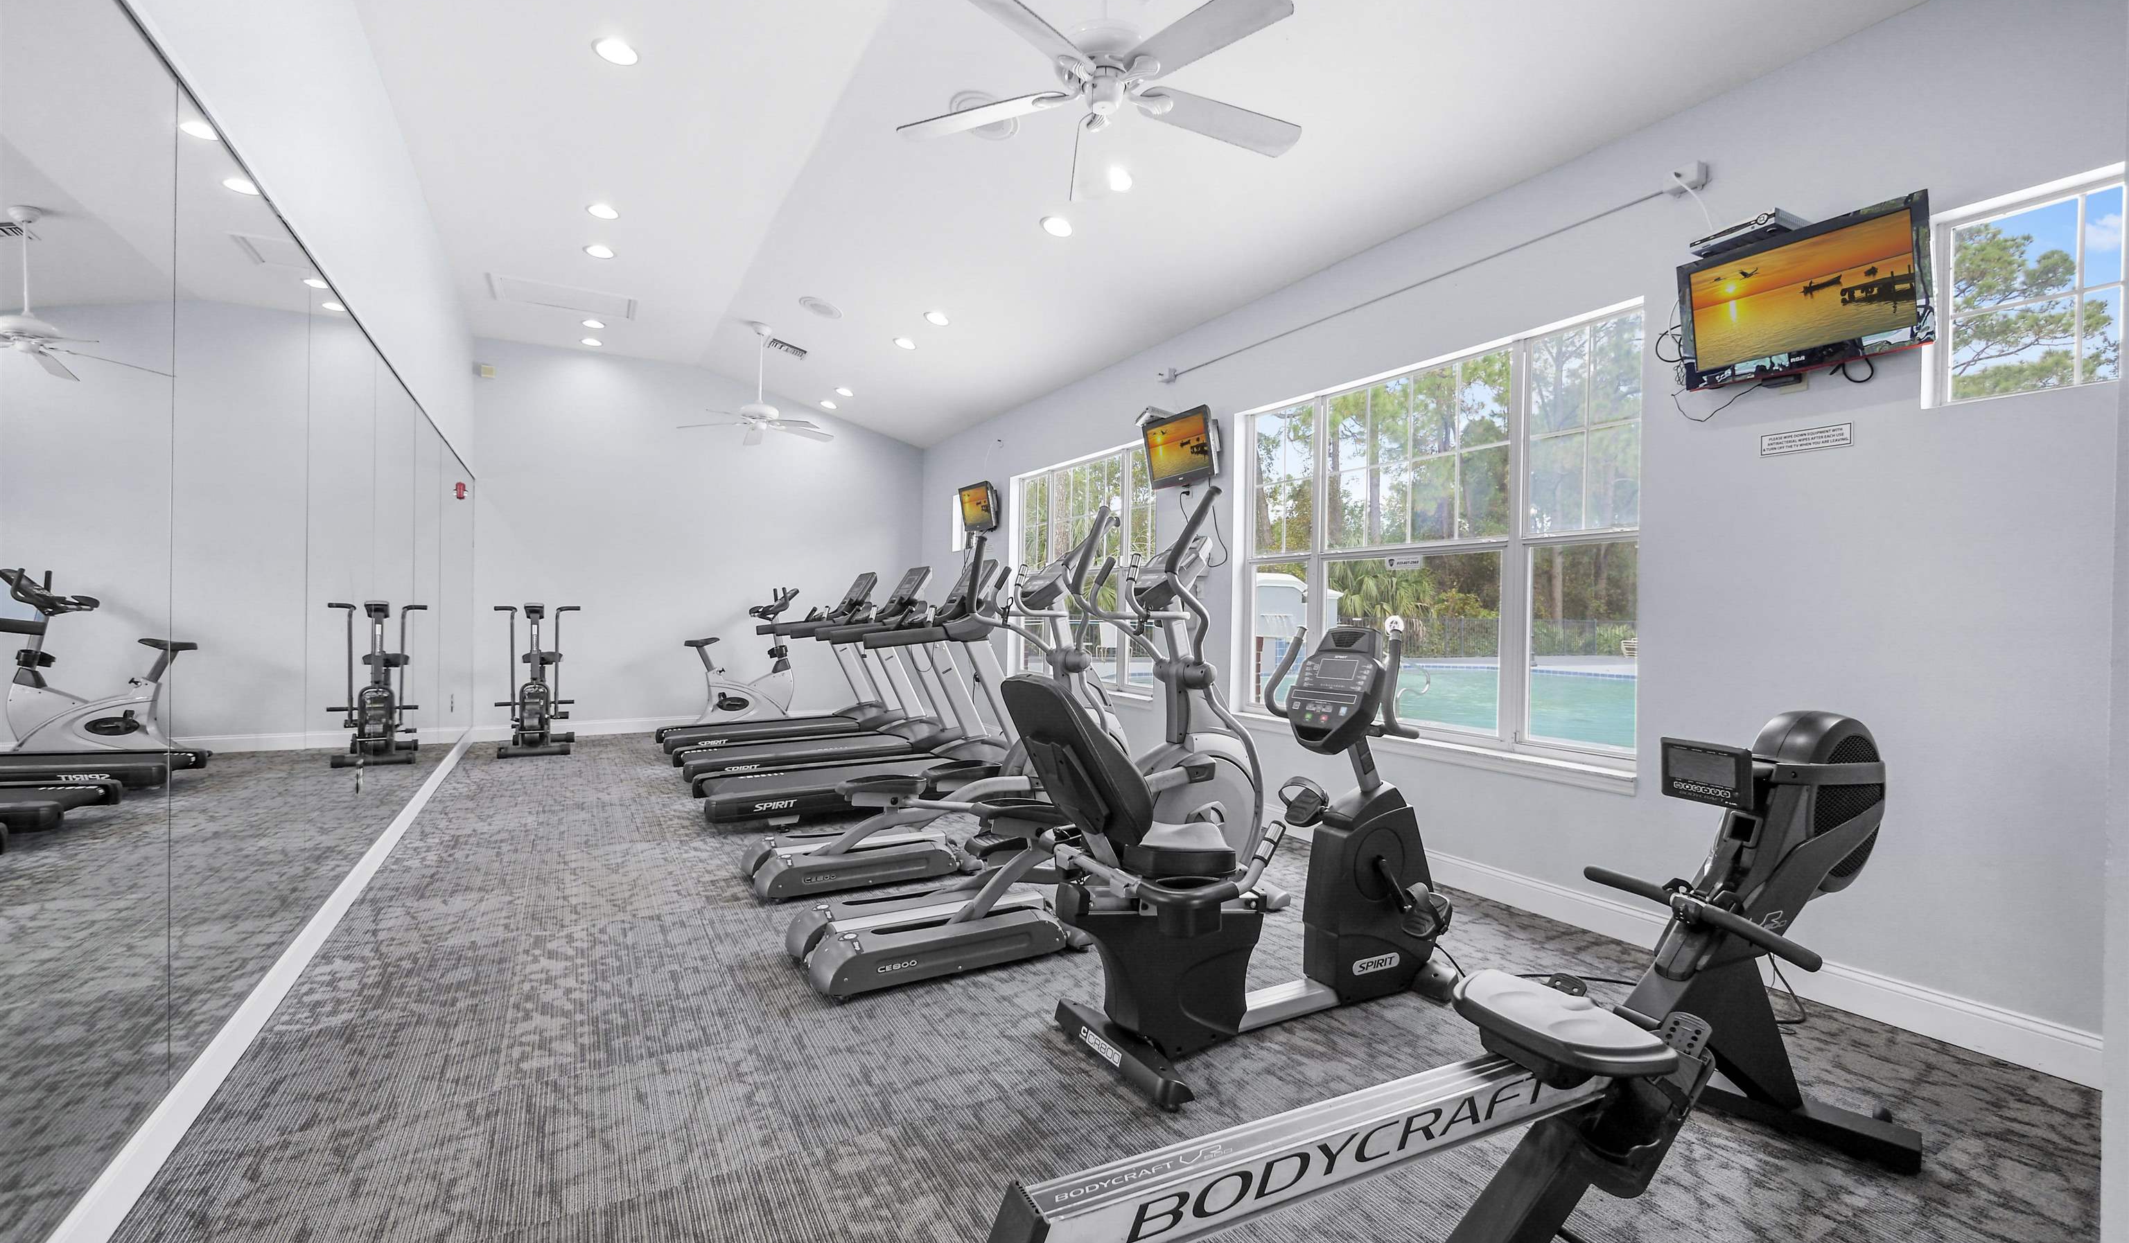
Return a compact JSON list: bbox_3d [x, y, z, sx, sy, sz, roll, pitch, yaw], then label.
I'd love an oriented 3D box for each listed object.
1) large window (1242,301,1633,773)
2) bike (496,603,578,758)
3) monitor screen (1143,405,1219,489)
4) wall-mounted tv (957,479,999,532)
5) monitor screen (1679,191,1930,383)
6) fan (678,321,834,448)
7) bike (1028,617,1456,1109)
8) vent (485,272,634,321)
[{"bbox_3d":[1.696,-0.359,4.365,0.110,1.823,2.282,1,0,-30],"label":"large window"},{"bbox_3d":[-4.512,0.476,7.370,0.645,1.265,1.116,1,0,-22],"label":"bike"},{"bbox_3d":[0.790,-1.143,5.701,0.100,0.440,0.660,-12,7,-29],"label":"monitor screen"},{"bbox_3d":[-0.820,-1.119,8.489,0.100,0.440,0.660,-12,7,-30],"label":"wall-mounted tv"},{"bbox_3d":[2.437,-1.056,2.845,0.100,0.440,0.660,-12,7,-28],"label":"monitor screen"},{"bbox_3d":[-2.501,-1.989,7.112,1.280,0.893,1.280,1,0,-30],"label":"fan"},{"bbox_3d":[0.532,0.611,2.659,1.624,1.240,0.707,1,0,-30],"label":"bike"},{"bbox_3d":[-3.890,-2.503,6.716,0.967,0.040,0.564,1,0,-30],"label":"vent"}]

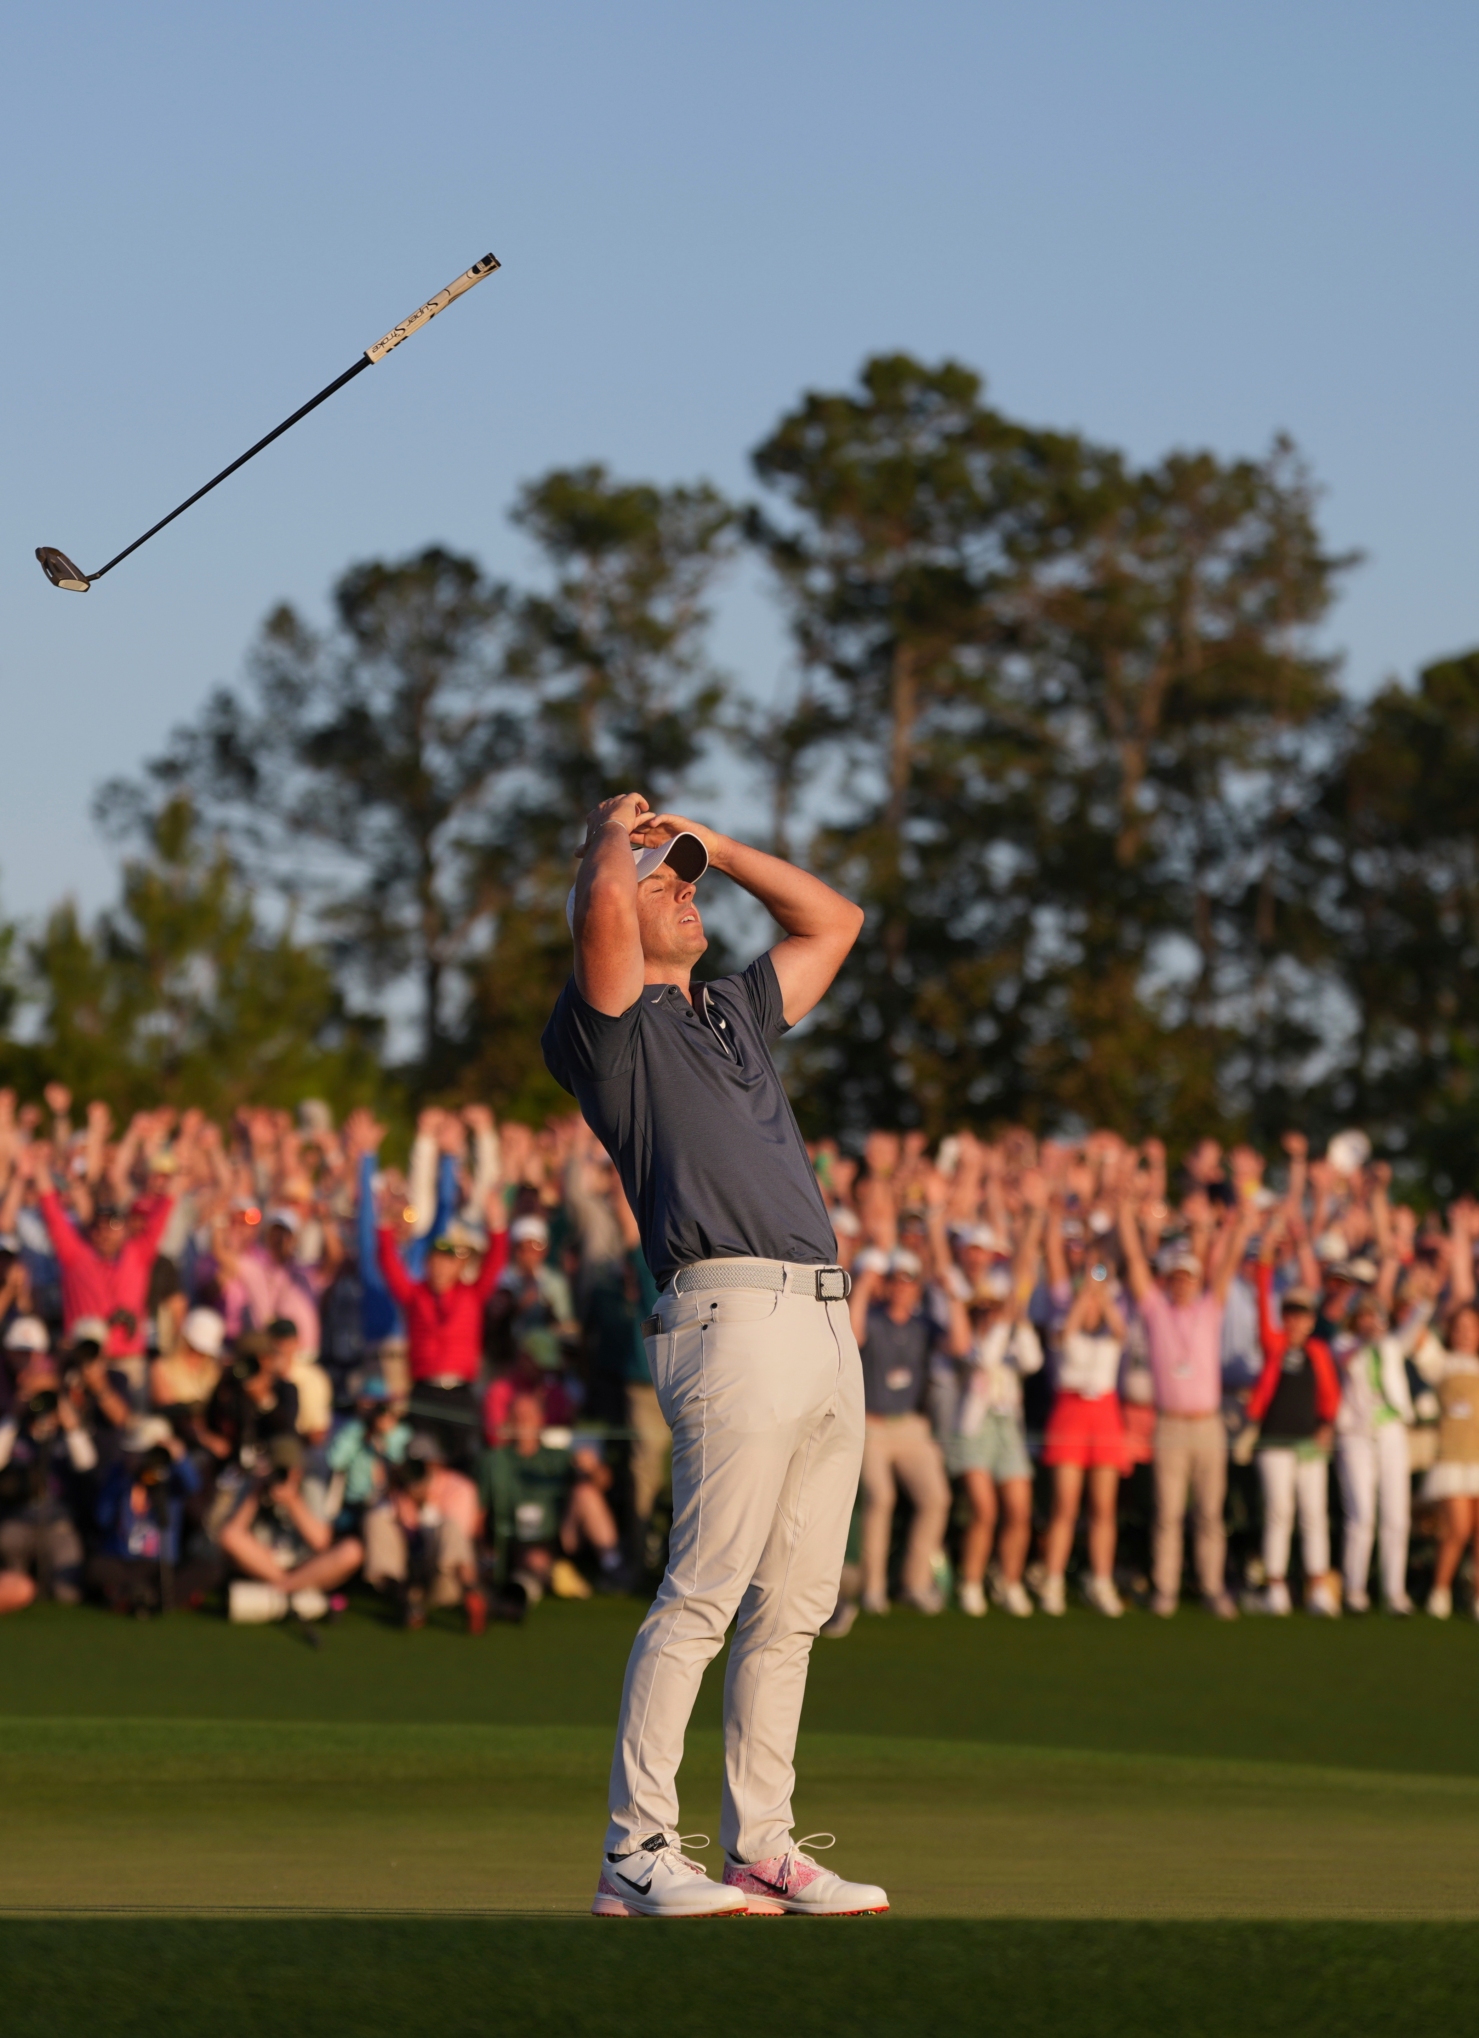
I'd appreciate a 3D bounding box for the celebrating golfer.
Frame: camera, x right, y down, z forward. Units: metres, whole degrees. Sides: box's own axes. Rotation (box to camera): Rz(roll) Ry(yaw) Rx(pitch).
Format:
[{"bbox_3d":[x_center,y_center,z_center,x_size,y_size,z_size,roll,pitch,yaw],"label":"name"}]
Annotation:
[{"bbox_3d":[-0.039,0.529,14.000,0.480,1.760,0.580,-2,-3,31],"label":"celebrating golfer"}]

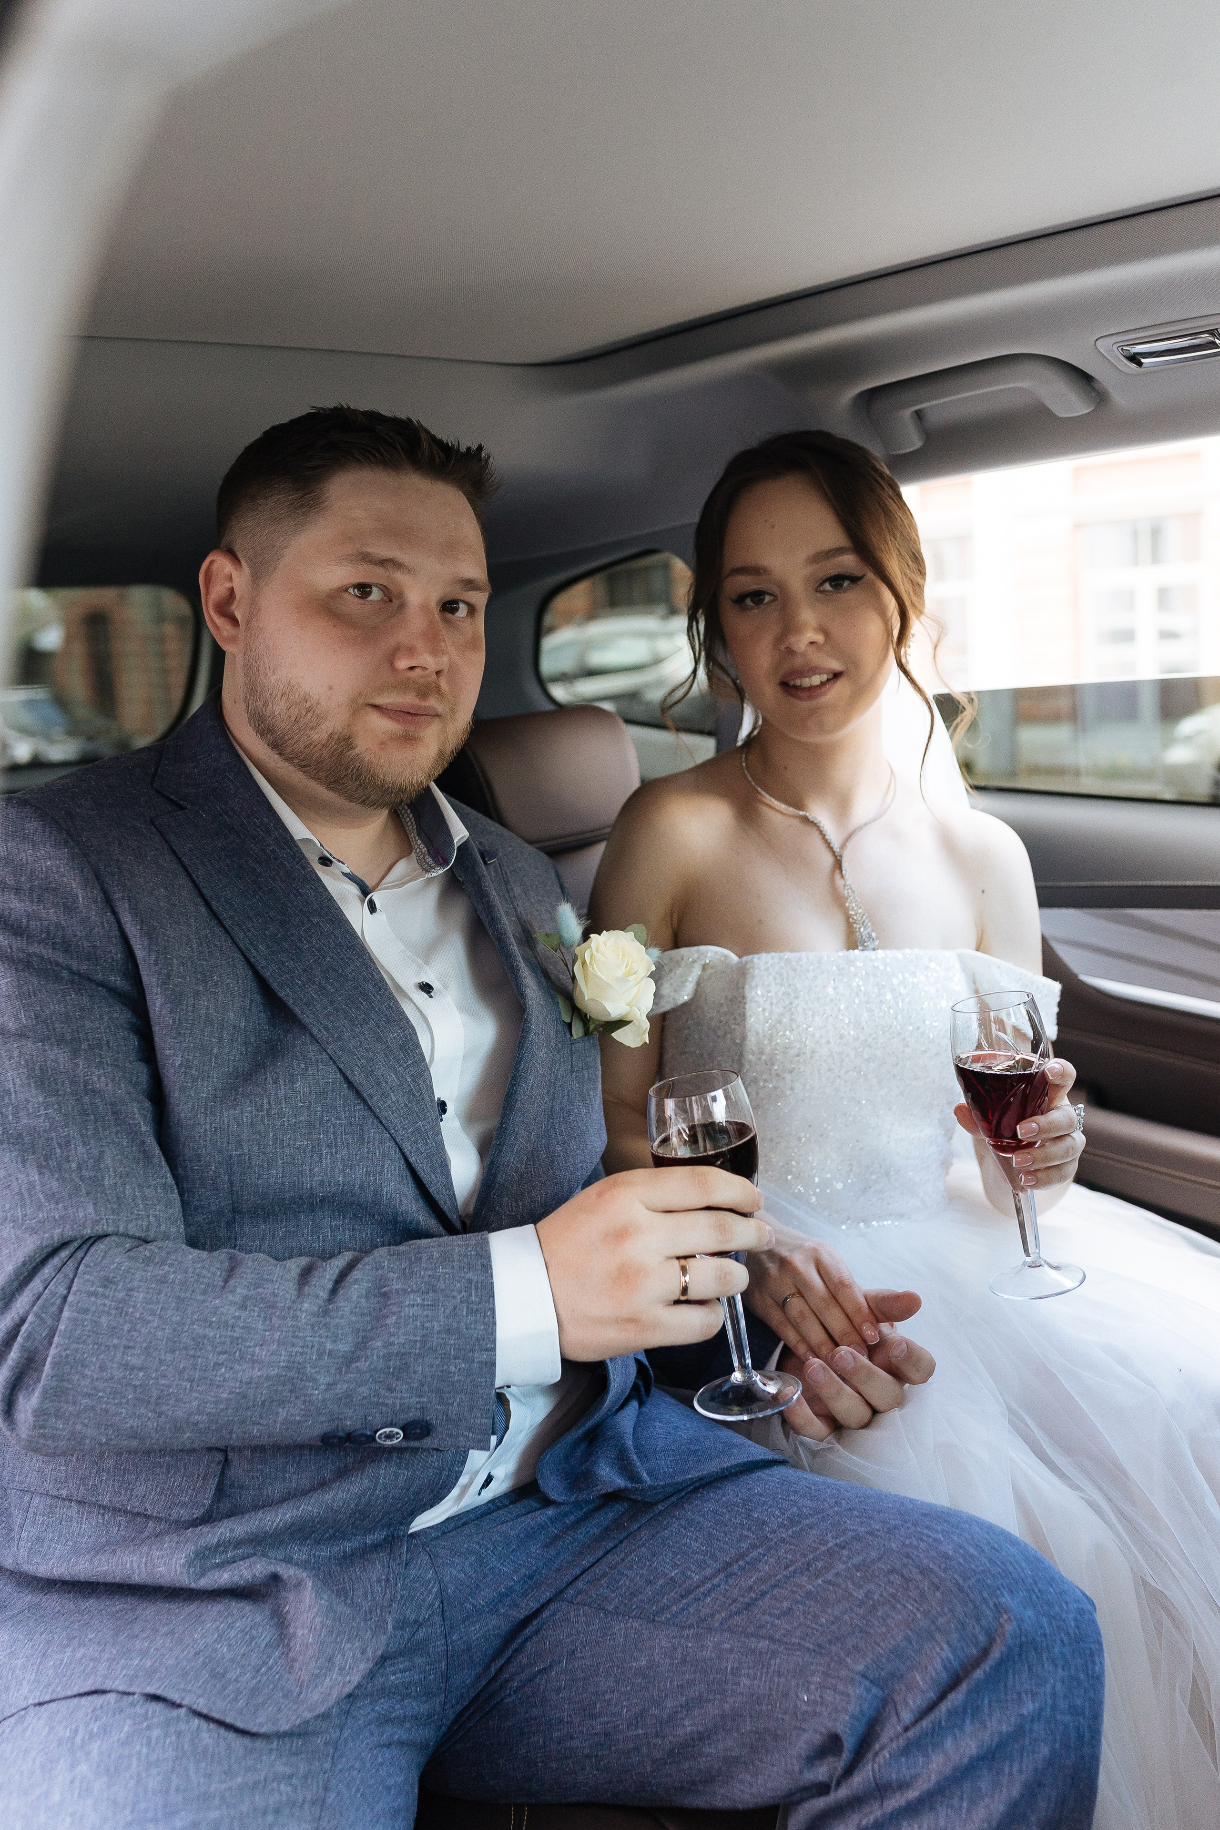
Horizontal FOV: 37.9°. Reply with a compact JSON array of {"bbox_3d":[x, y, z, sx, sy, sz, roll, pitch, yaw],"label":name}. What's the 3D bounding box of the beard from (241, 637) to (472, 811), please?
[{"bbox_3d":[-0.144,-0.116,1.100,0.135,0.097,0.095,3,8,-40],"label":"beard"}]

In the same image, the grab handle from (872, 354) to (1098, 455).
[{"bbox_3d":[0.302,-0.417,1.460,0.045,0.053,0.225,-14,13,-34],"label":"grab handle"}]

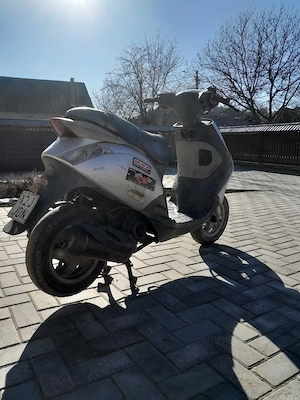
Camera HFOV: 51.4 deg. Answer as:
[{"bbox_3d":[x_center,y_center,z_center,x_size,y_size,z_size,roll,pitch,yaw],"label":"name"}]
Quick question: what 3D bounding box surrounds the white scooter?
[{"bbox_3d":[0.003,-0.134,1.799,0.680,1.070,1.700,10,13,40],"label":"white scooter"}]

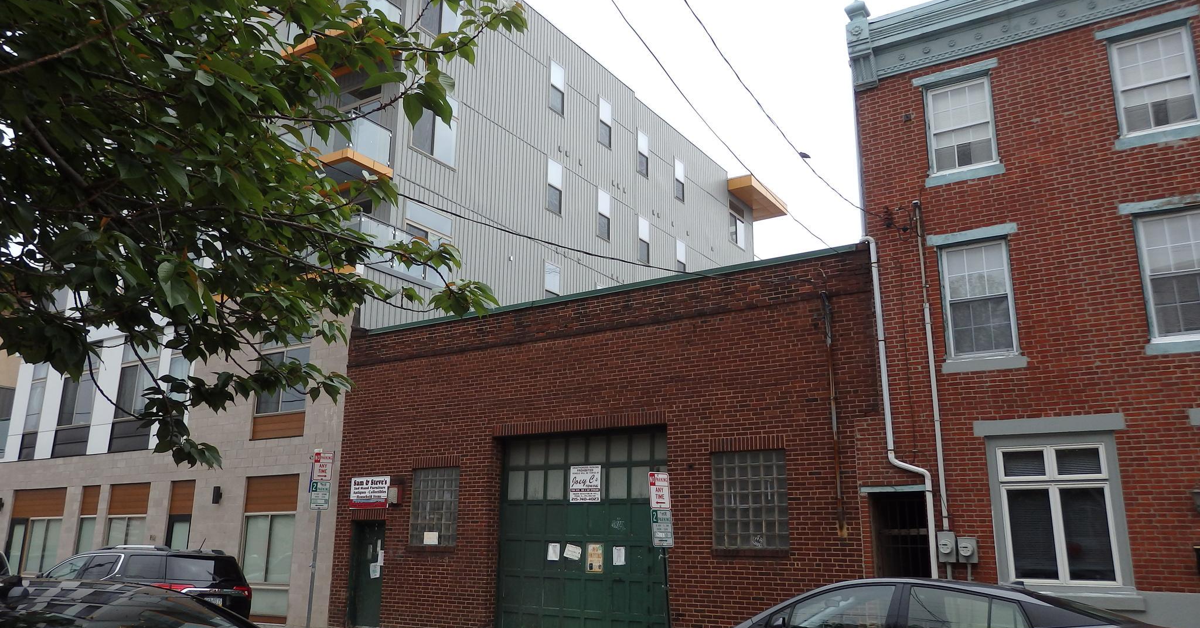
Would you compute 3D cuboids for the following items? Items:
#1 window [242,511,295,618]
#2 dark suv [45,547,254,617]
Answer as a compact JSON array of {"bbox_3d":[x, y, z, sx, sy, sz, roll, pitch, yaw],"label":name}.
[{"bbox_3d":[-7.009,5.246,18.220,1.690,2.080,0.120,-9,-17,31],"label":"window"},{"bbox_3d":[-7.755,4.676,14.030,4.920,1.740,1.930,-10,-17,31],"label":"dark suv"}]

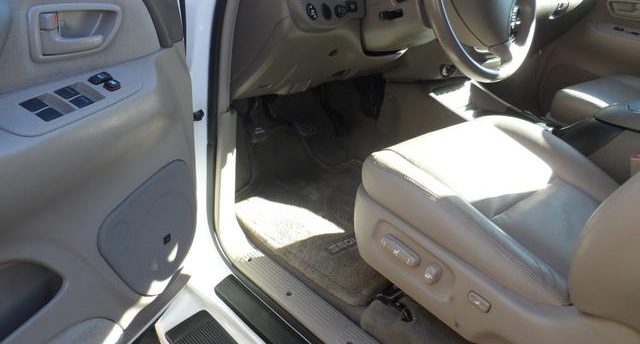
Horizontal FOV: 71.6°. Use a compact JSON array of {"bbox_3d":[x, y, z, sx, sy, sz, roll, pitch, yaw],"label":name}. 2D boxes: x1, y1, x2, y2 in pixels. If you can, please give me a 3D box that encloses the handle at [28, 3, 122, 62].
[{"bbox_3d":[-0.324,-0.183,0.580,0.028,0.066,0.132,11,25,22],"label":"handle"}]

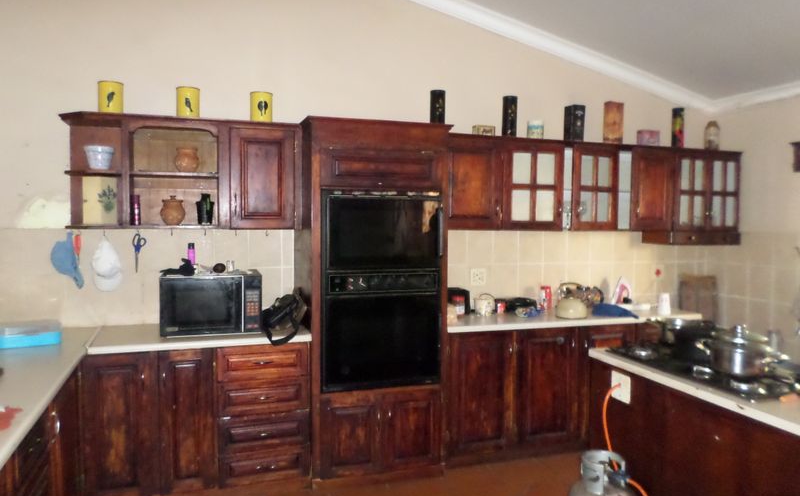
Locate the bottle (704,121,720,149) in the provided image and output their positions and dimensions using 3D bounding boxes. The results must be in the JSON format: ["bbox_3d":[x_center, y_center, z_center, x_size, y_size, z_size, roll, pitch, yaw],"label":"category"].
[{"bbox_3d":[2.403,-0.855,4.441,0.119,0.249,0.119,0,1,-18],"label":"bottle"}]

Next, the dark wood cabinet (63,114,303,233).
[{"bbox_3d":[-1.218,-0.409,3.304,1.262,0.604,0.343,0,1,-18],"label":"dark wood cabinet"}]

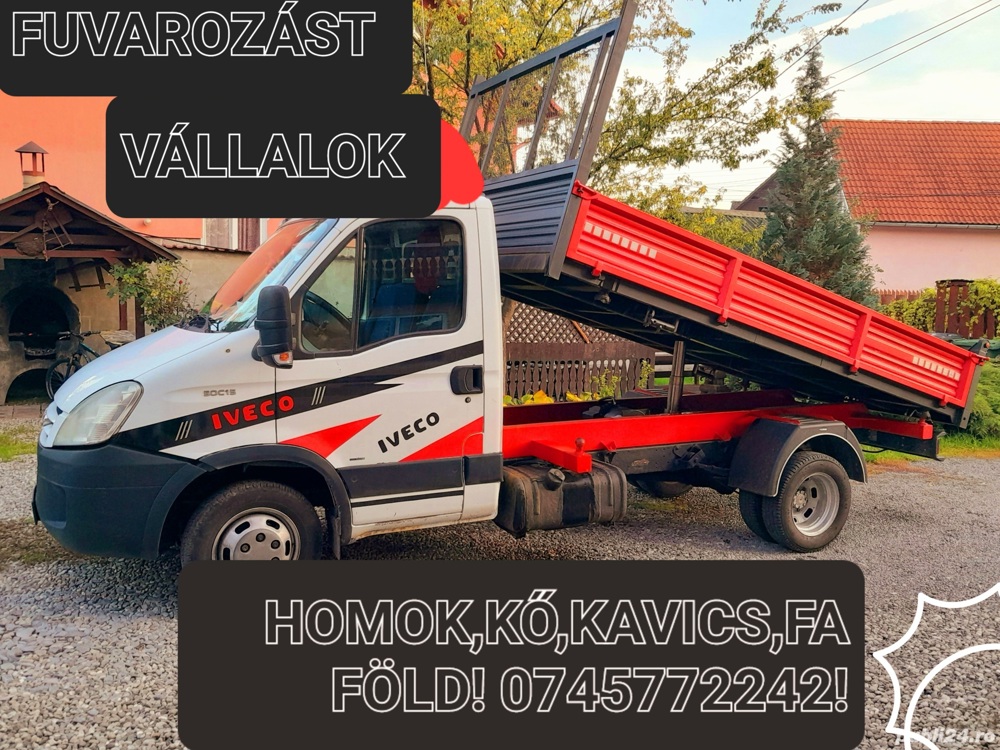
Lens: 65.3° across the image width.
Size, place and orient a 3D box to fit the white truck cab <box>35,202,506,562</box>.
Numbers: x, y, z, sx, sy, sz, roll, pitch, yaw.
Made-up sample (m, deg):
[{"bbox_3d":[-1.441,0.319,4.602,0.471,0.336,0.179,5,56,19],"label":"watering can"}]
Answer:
[{"bbox_3d":[-1.450,-0.088,4.730,2.360,2.070,2.060,-2,6,-24],"label":"white truck cab"}]

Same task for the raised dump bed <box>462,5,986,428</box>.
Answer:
[{"bbox_3d":[1.666,-0.947,6.015,3.830,1.630,2.120,16,1,-26],"label":"raised dump bed"}]

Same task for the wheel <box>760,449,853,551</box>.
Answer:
[{"bbox_3d":[2.161,0.885,5.502,0.697,0.697,0.200,0,5,-25],"label":"wheel"}]

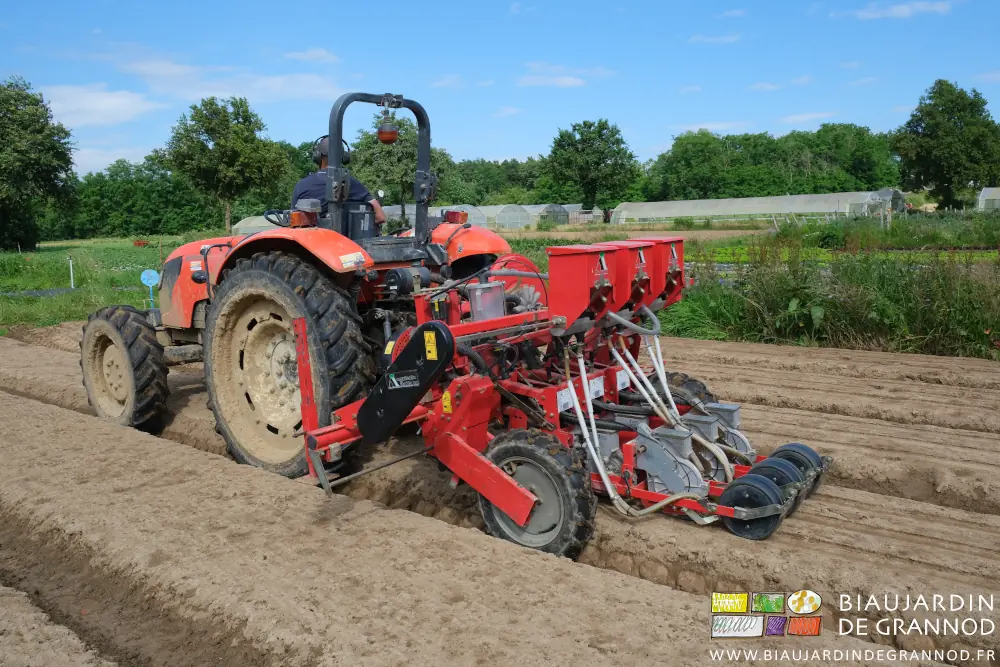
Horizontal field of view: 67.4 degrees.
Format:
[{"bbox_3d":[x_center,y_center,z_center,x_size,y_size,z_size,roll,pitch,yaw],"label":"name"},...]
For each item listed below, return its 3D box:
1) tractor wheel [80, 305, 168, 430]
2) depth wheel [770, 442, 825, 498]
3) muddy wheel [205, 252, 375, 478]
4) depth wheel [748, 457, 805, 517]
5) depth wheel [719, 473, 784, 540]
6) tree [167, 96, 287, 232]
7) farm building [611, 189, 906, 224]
[{"bbox_3d":[-2.945,0.286,5.870,1.020,1.020,0.250,8,13,37],"label":"tractor wheel"},{"bbox_3d":[1.558,0.729,3.974,0.285,0.285,0.120,5,10,37],"label":"depth wheel"},{"bbox_3d":[-1.359,0.249,4.660,1.490,1.490,0.290,5,10,37],"label":"muddy wheel"},{"bbox_3d":[1.334,0.743,3.620,0.285,0.285,0.100,5,11,37],"label":"depth wheel"},{"bbox_3d":[1.115,0.769,3.315,0.275,0.275,0.105,8,13,38],"label":"depth wheel"},{"bbox_3d":[-21.148,-13.029,58.000,9.279,10.593,9.093,-1,8,0],"label":"tree"},{"bbox_3d":[32.466,-16.527,98.000,36.000,3.300,9.000,7,12,32],"label":"farm building"}]

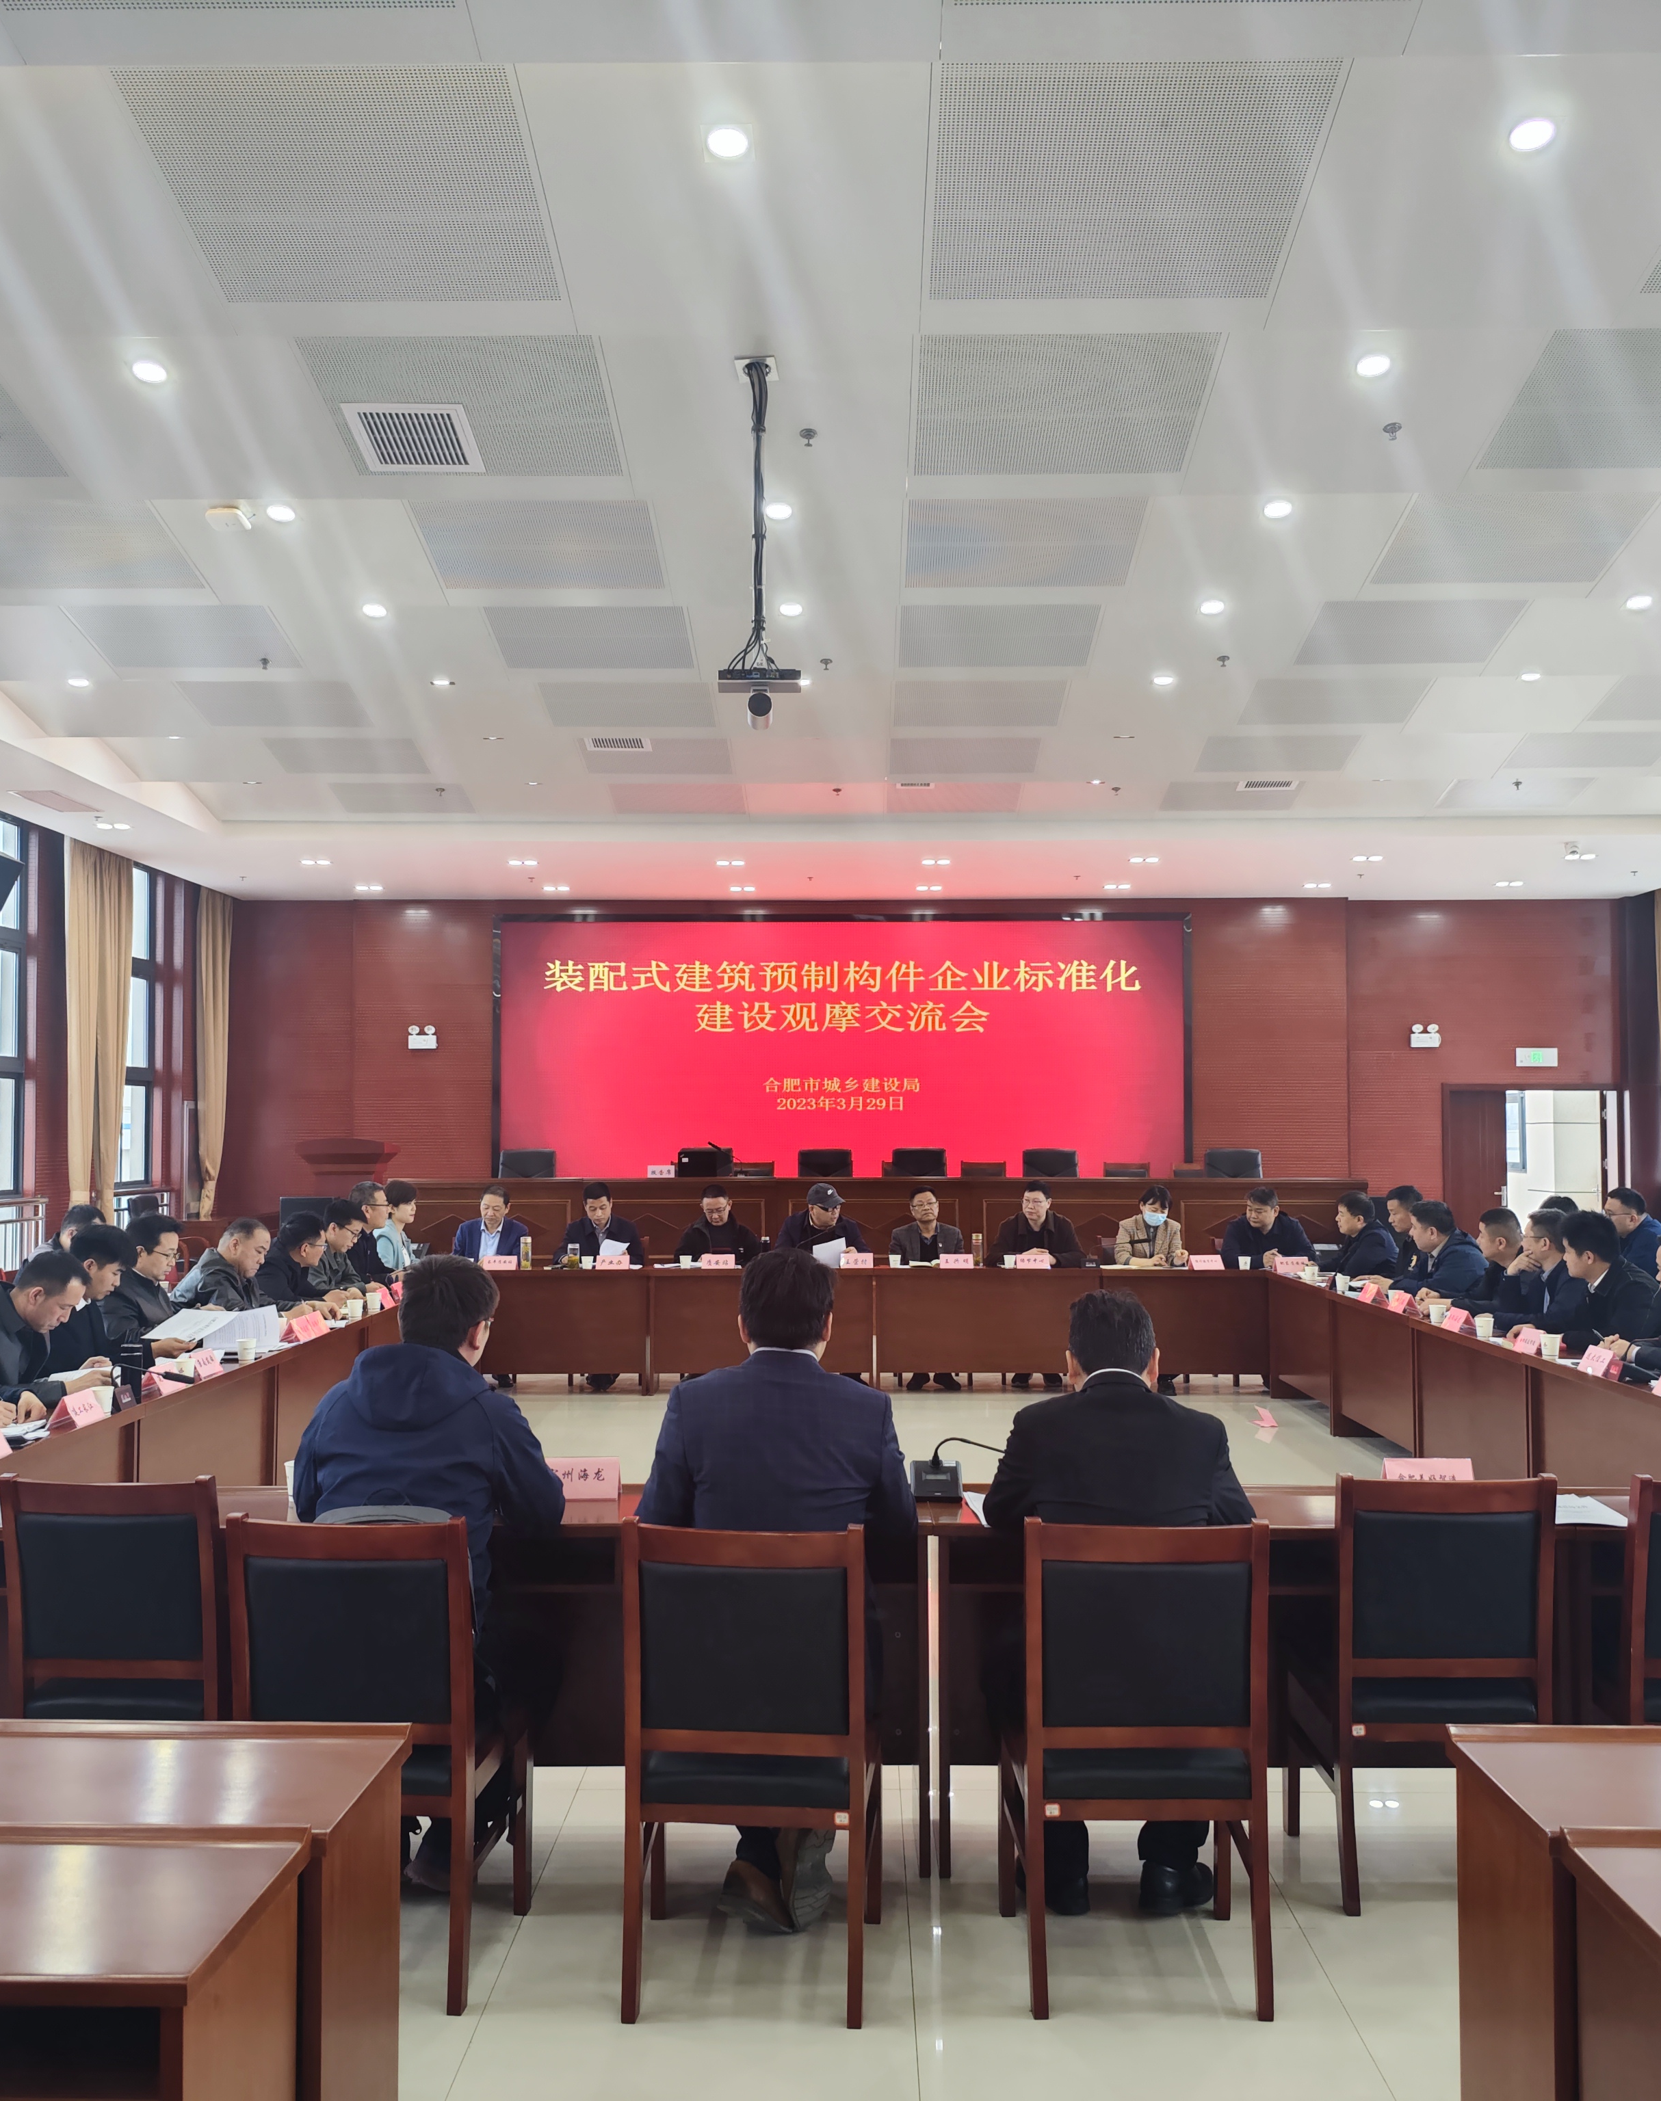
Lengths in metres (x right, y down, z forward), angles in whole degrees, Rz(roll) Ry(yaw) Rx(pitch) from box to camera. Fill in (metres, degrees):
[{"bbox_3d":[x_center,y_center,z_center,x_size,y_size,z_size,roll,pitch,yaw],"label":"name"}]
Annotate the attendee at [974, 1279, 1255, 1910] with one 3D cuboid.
[{"bbox_3d":[0.614,1.152,3.999,0.580,1.310,0.780,0,-2,1],"label":"attendee"}]

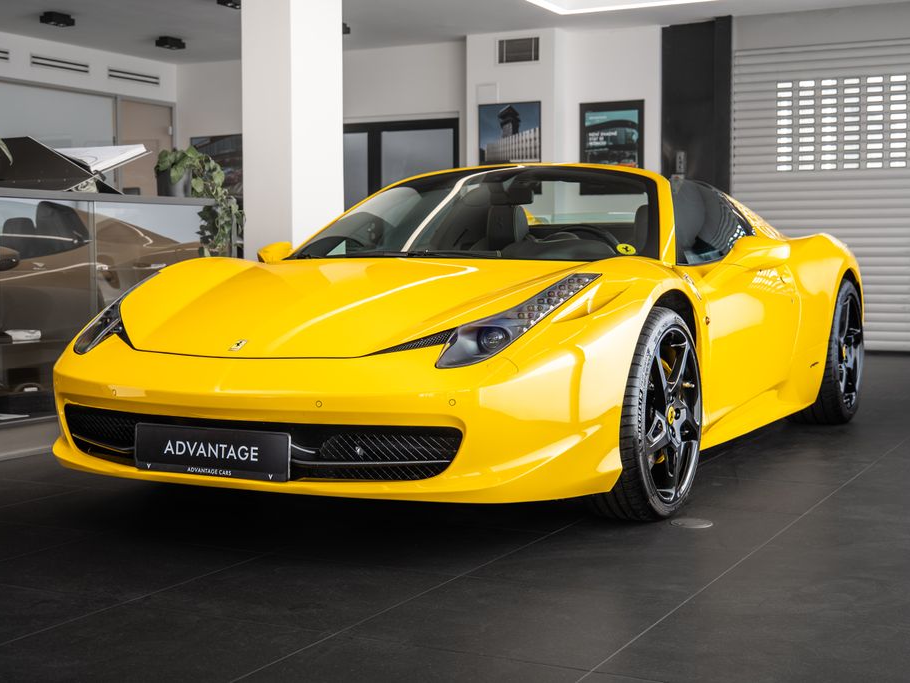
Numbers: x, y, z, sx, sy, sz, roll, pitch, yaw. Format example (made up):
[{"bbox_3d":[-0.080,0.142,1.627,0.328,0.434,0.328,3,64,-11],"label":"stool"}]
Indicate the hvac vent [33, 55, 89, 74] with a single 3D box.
[{"bbox_3d":[-3.708,-2.607,12.075,0.030,0.100,0.725,2,5,29],"label":"hvac vent"}]

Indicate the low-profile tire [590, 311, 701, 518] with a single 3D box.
[{"bbox_3d":[0.598,0.225,4.060,0.240,0.672,0.672,2,4,28],"label":"low-profile tire"}]

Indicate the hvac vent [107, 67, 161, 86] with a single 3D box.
[{"bbox_3d":[-3.228,-2.669,12.944,0.030,0.100,0.730,2,5,29],"label":"hvac vent"}]

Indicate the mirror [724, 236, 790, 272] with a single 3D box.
[{"bbox_3d":[1.062,-0.318,4.516,0.210,0.130,0.150,2,4,28],"label":"mirror"}]

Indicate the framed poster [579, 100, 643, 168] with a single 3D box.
[{"bbox_3d":[1.435,-1.767,11.697,0.634,0.847,0.030,2,4,29],"label":"framed poster"}]

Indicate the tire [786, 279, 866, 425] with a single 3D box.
[{"bbox_3d":[1.850,0.052,6.467,0.305,0.718,0.718,2,4,29],"label":"tire"}]

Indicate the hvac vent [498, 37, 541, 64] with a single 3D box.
[{"bbox_3d":[0.588,-2.664,11.729,0.425,0.220,0.030,2,4,29],"label":"hvac vent"}]

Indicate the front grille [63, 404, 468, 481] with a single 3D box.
[{"bbox_3d":[-0.623,0.286,3.616,1.400,0.165,0.190,2,5,29],"label":"front grille"}]

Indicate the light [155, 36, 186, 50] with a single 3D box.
[{"bbox_3d":[-2.629,-2.757,11.842,0.135,0.085,0.250,2,5,29],"label":"light"}]

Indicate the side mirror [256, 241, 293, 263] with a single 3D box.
[{"bbox_3d":[-0.739,-0.373,5.458,0.220,0.110,0.150,2,5,29],"label":"side mirror"}]

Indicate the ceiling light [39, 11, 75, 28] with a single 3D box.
[{"bbox_3d":[-3.366,-2.734,10.871,0.140,0.084,0.245,2,4,29],"label":"ceiling light"}]

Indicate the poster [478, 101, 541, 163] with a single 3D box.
[{"bbox_3d":[0.510,-1.778,11.826,0.653,0.847,0.030,2,4,29],"label":"poster"}]

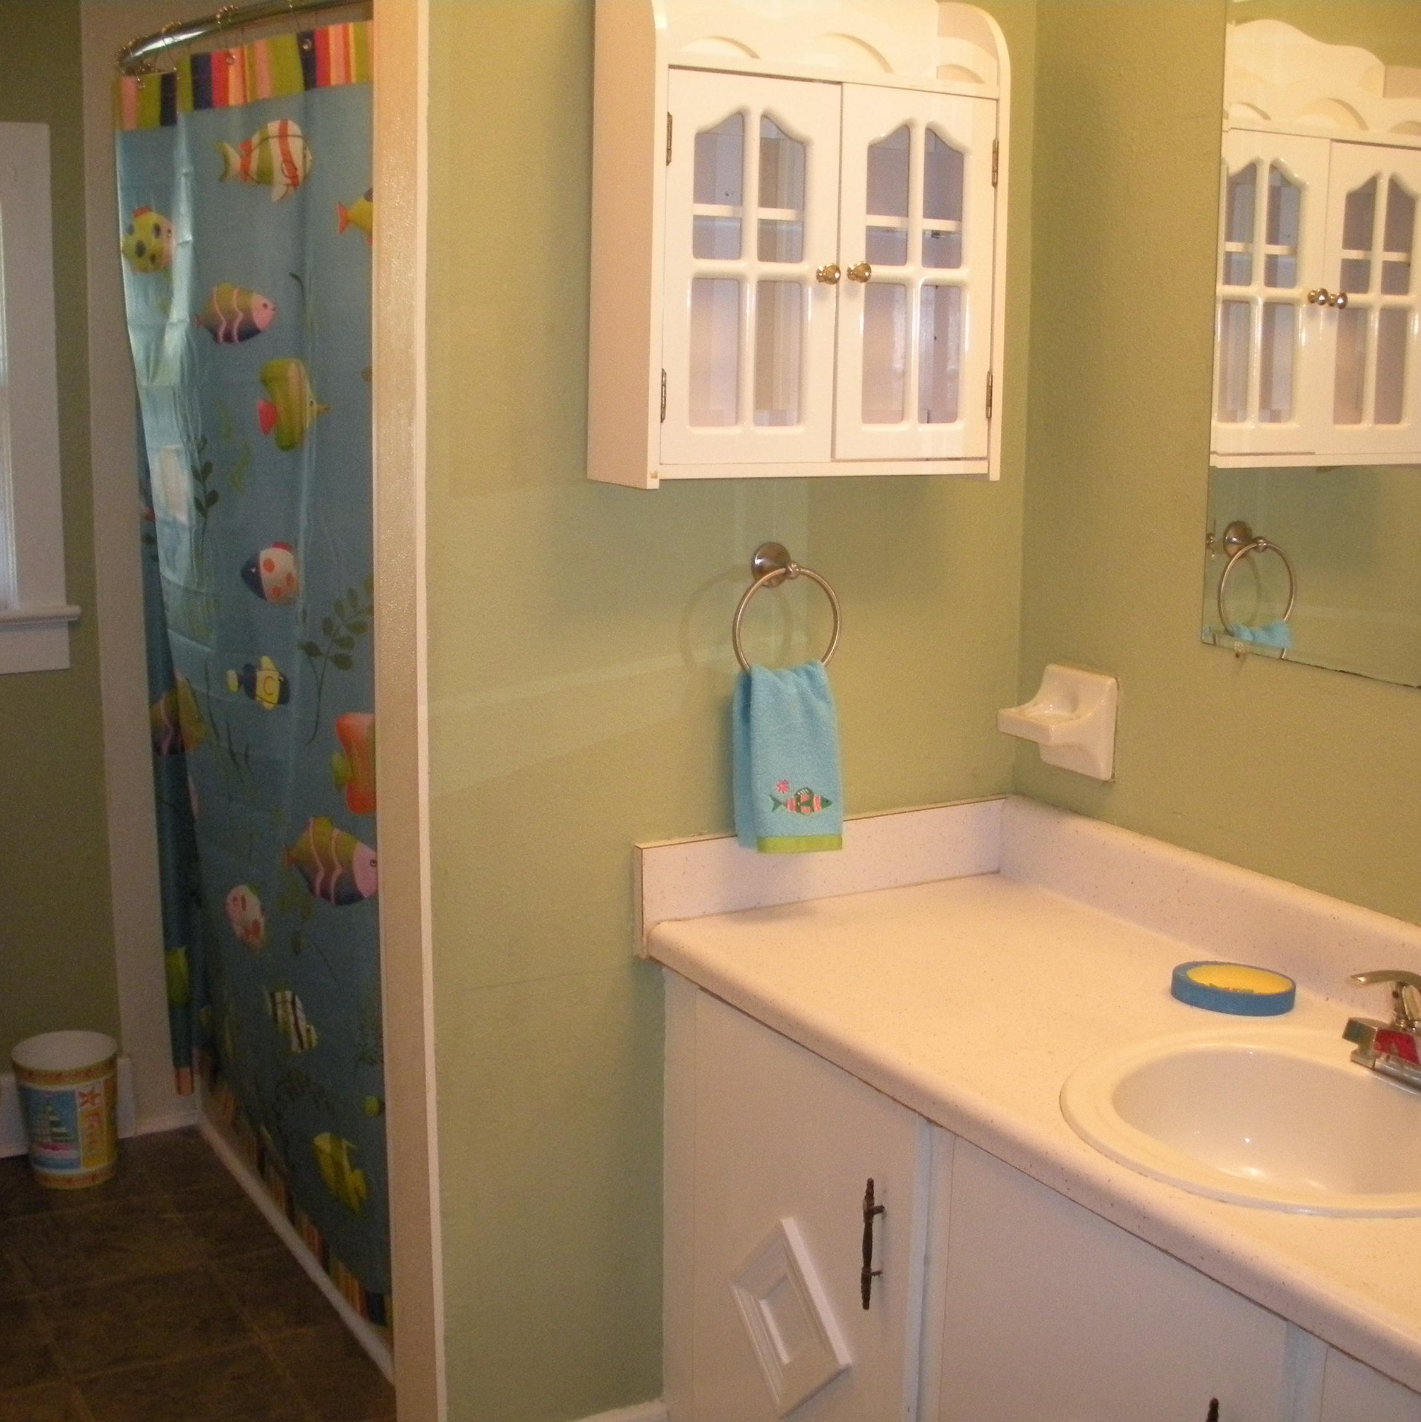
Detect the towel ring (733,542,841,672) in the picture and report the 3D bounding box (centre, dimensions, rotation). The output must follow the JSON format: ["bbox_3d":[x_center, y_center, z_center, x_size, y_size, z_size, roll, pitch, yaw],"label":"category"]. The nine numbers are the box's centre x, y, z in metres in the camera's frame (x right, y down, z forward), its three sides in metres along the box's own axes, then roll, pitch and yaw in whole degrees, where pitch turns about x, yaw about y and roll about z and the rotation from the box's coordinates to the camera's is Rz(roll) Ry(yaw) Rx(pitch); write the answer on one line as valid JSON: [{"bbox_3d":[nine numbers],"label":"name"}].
[{"bbox_3d":[0.085,-0.116,2.344,0.155,0.175,0.062,-5,12,-29],"label":"towel ring"}]

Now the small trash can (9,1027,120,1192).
[{"bbox_3d":[-1.165,0.722,3.454,0.191,0.238,0.191,1,11,0],"label":"small trash can"}]

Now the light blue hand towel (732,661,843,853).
[{"bbox_3d":[0.098,0.054,2.362,0.145,0.240,0.060,-5,12,-29],"label":"light blue hand towel"}]

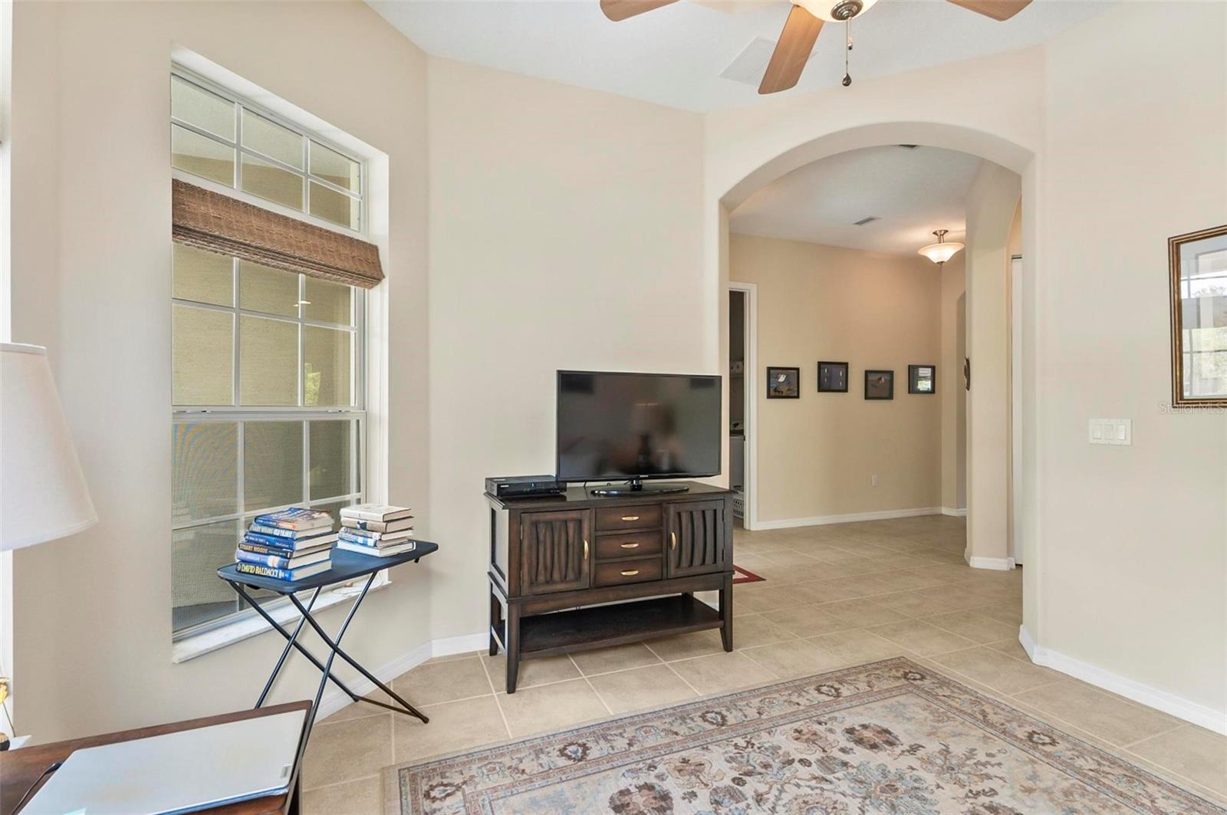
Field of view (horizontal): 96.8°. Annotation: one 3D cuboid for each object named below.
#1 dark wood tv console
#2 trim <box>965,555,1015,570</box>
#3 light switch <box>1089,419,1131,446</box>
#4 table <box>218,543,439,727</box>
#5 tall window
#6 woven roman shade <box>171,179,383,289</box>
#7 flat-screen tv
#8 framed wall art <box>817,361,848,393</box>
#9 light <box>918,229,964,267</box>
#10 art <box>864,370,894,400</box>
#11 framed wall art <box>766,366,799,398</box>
[{"bbox_3d":[-0.001,0.849,2.801,1.175,0.825,0.470,0,-1,-20],"label":"dark wood tv console"},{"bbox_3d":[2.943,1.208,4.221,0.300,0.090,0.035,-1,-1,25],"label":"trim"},{"bbox_3d":[2.243,0.112,2.462,0.012,0.113,0.160,0,-1,-20],"label":"light switch"},{"bbox_3d":[-1.046,0.909,2.018,0.430,0.695,0.660,-1,-1,25],"label":"table"},{"bbox_3d":[-1.439,-0.194,2.308,0.070,2.050,0.910,-1,-1,25],"label":"tall window"},{"bbox_3d":[-1.349,-0.690,2.277,0.090,0.220,0.910,-1,-1,25],"label":"woven roman shade"},{"bbox_3d":[0.159,0.129,2.869,0.940,0.615,0.200,0,-1,-20],"label":"flat-screen tv"},{"bbox_3d":[2.377,-0.328,5.885,0.410,0.325,0.025,0,-1,-20],"label":"framed wall art"},{"bbox_3d":[3.280,-1.592,5.450,0.400,0.350,0.400,0,-1,-20],"label":"light"},{"bbox_3d":[2.983,-0.249,6.108,0.410,0.325,0.025,0,-1,-20],"label":"art"},{"bbox_3d":[1.770,-0.256,5.660,0.410,0.325,0.025,0,-1,-20],"label":"framed wall art"}]

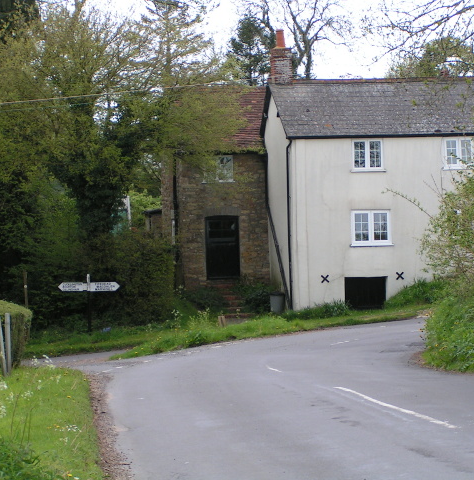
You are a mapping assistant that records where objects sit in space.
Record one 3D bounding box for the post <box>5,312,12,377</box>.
[{"bbox_3d":[-3.578,1.626,28.700,0.080,0.960,0.080,-1,0,-11],"label":"post"}]

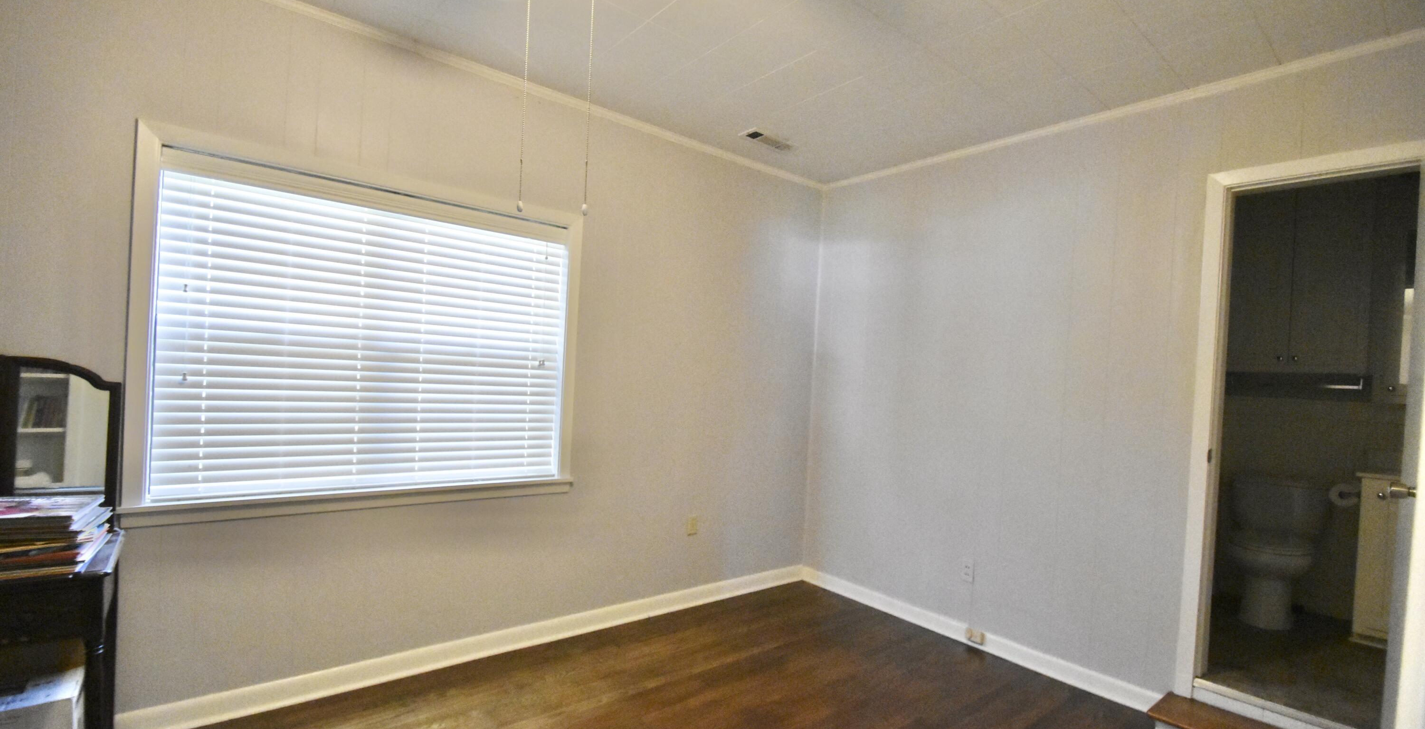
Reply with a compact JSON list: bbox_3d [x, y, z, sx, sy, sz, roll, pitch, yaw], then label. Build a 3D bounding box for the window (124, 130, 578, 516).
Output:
[{"bbox_3d":[-1.375,-0.108,2.568,1.645,1.340,0.120,3,-1,-38],"label":"window"}]

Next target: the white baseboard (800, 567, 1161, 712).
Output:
[{"bbox_3d":[1.283,1.458,3.368,0.020,0.105,2.050,3,-1,-38],"label":"white baseboard"}]

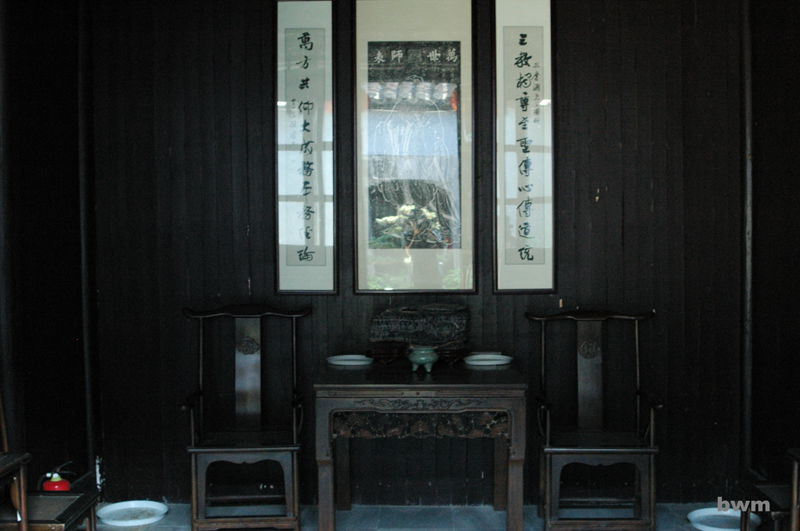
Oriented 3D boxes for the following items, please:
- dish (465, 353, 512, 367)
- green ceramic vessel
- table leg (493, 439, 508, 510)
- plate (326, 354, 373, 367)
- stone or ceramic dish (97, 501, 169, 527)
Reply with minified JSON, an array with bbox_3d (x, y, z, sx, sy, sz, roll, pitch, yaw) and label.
[{"bbox_3d":[0.479,0.508,5.049,0.260,0.030,0.260,-1,2,2],"label":"dish"},{"bbox_3d":[0.119,0.474,4.777,0.152,0.128,0.148,-1,2,2],"label":"green ceramic vessel"},{"bbox_3d":[0.571,0.990,5.274,0.075,0.780,0.075,-1,2,2],"label":"table leg"},{"bbox_3d":[-0.269,0.516,5.059,0.256,0.030,0.256,-1,2,0],"label":"plate"},{"bbox_3d":[-1.480,1.379,5.159,0.395,0.054,0.395,-1,2,0],"label":"stone or ceramic dish"}]

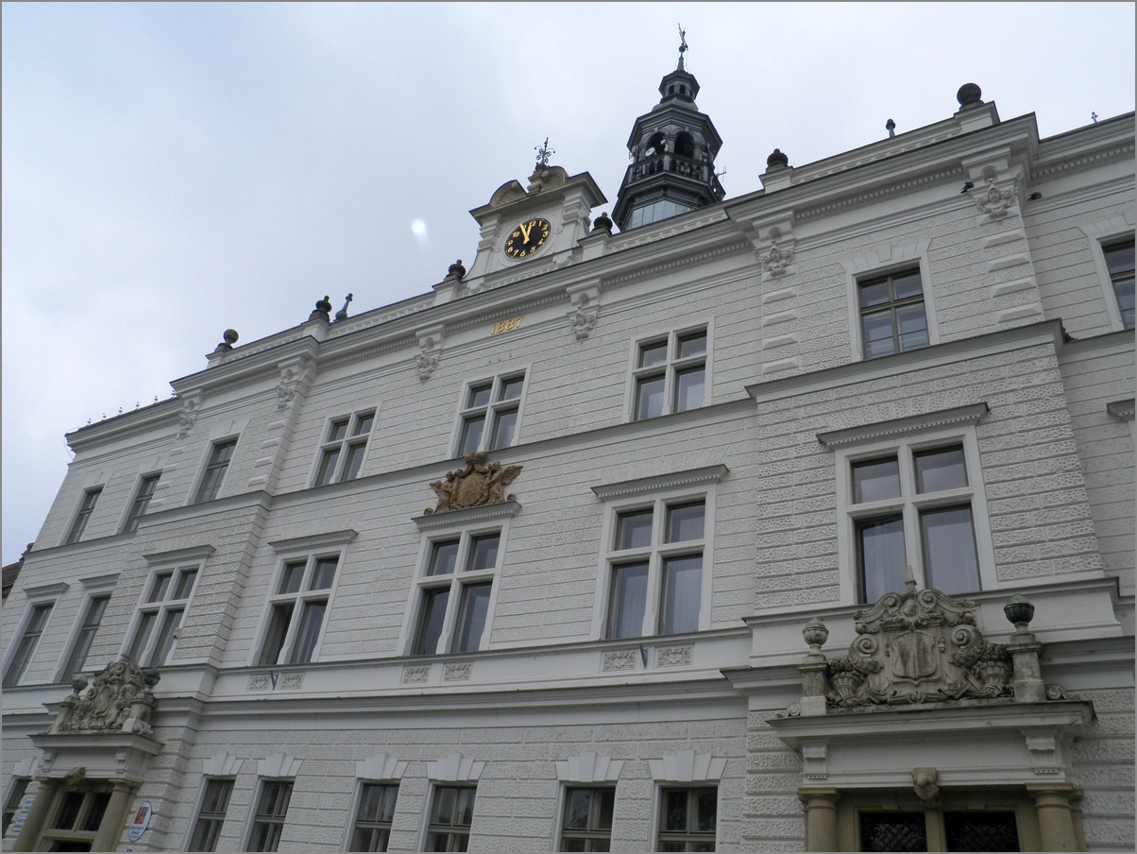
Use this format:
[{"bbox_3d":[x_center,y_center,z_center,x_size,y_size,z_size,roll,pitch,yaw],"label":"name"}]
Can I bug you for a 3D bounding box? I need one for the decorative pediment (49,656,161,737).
[{"bbox_3d":[-10.377,6.080,20.959,3.105,1.849,0.405,-12,-38,28],"label":"decorative pediment"}]

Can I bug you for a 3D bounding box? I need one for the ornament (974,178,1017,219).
[{"bbox_3d":[7.470,-3.977,16.088,0.689,1.067,0.324,-12,-37,29],"label":"ornament"}]

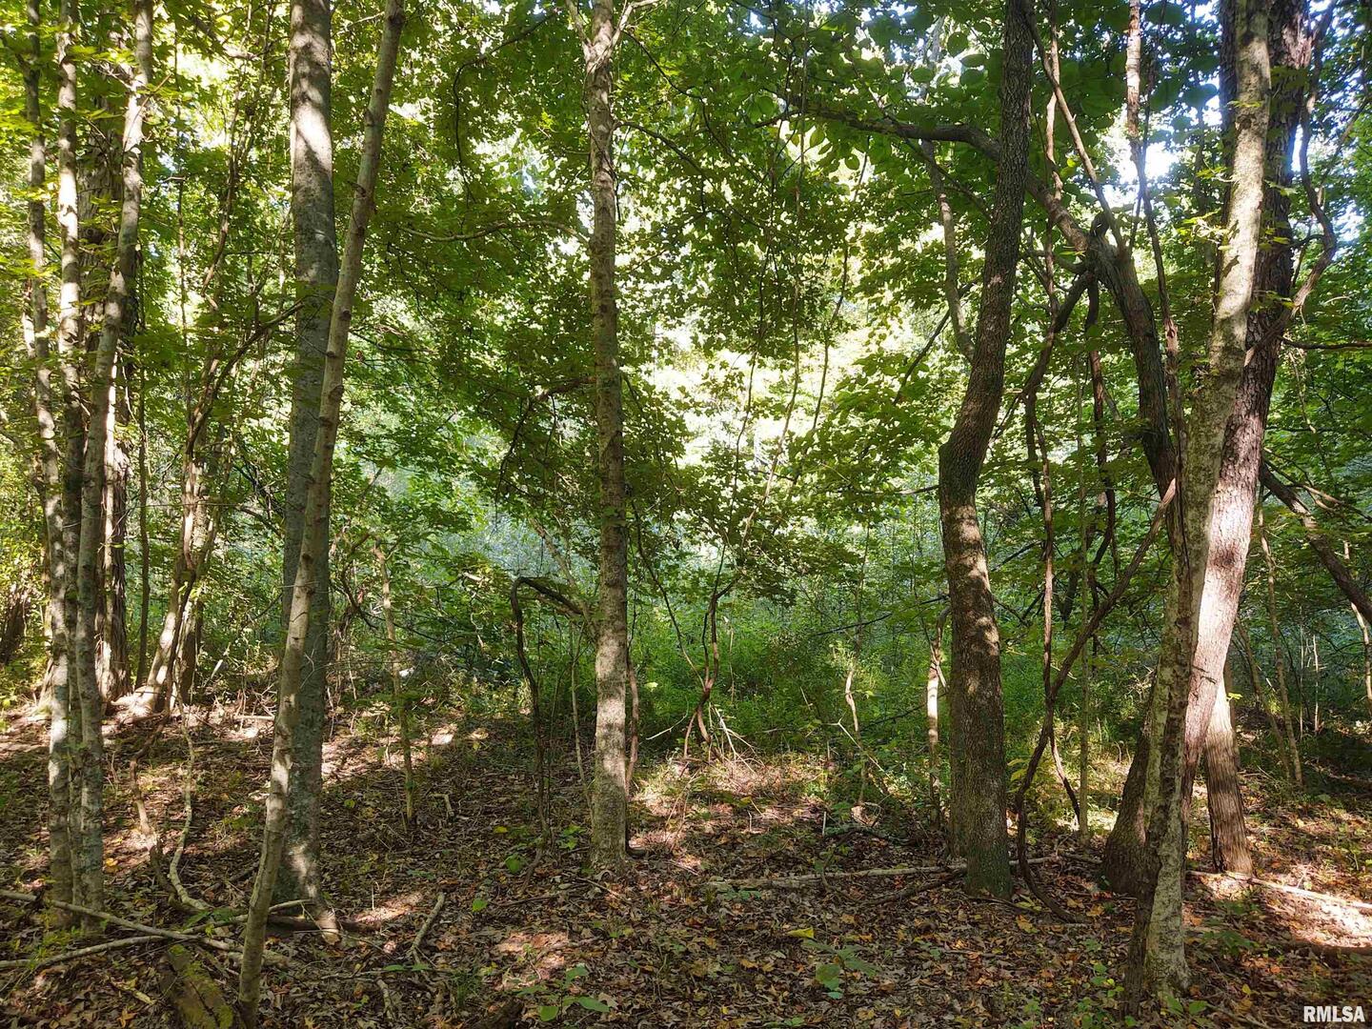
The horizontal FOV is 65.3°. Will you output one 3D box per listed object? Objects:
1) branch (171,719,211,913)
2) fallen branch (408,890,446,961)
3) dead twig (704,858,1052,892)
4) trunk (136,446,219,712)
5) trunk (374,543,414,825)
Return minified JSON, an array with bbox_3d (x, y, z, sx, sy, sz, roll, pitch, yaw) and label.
[{"bbox_3d":[-2.836,1.535,6.070,0.180,0.100,3.870,0,0,-27],"label":"branch"},{"bbox_3d":[-0.999,1.588,4.175,0.080,0.060,0.610,0,0,-3],"label":"fallen branch"},{"bbox_3d":[0.894,1.599,4.785,1.630,0.070,0.100,0,0,-12],"label":"dead twig"},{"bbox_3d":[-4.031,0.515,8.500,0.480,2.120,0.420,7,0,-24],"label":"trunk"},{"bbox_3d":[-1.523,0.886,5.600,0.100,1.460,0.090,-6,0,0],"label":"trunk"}]

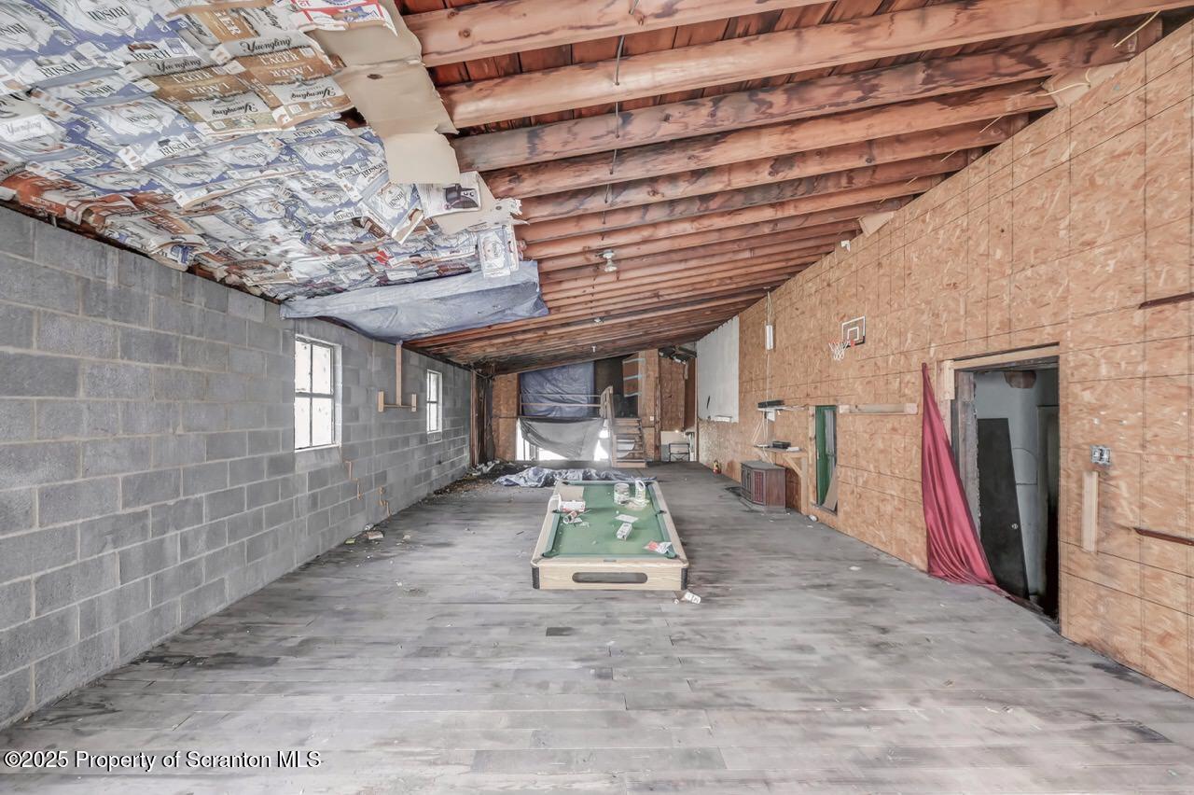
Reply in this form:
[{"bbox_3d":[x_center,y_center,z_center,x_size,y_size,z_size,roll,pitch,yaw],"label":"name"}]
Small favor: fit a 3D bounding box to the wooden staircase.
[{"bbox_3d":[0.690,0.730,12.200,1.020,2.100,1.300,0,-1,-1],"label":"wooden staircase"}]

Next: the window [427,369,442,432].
[{"bbox_3d":[-2.850,0.080,8.000,0.100,1.040,0.790,0,-1,-1],"label":"window"}]

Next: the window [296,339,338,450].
[{"bbox_3d":[-2.770,-0.020,4.560,0.100,1.040,0.800,0,-1,-1],"label":"window"}]

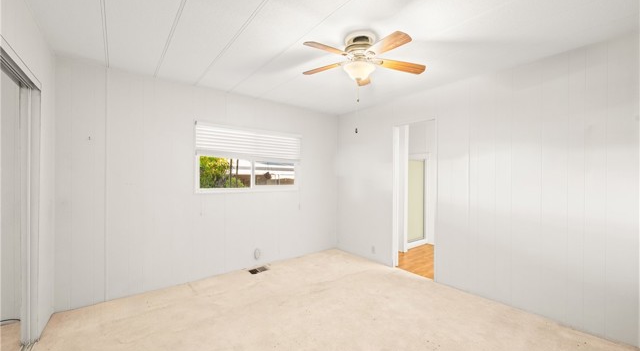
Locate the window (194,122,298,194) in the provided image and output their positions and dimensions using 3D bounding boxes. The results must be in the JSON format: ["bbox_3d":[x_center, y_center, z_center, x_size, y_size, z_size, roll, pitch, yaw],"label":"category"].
[{"bbox_3d":[-0.910,-0.206,3.503,1.542,0.900,0.090,0,-1,-39],"label":"window"}]

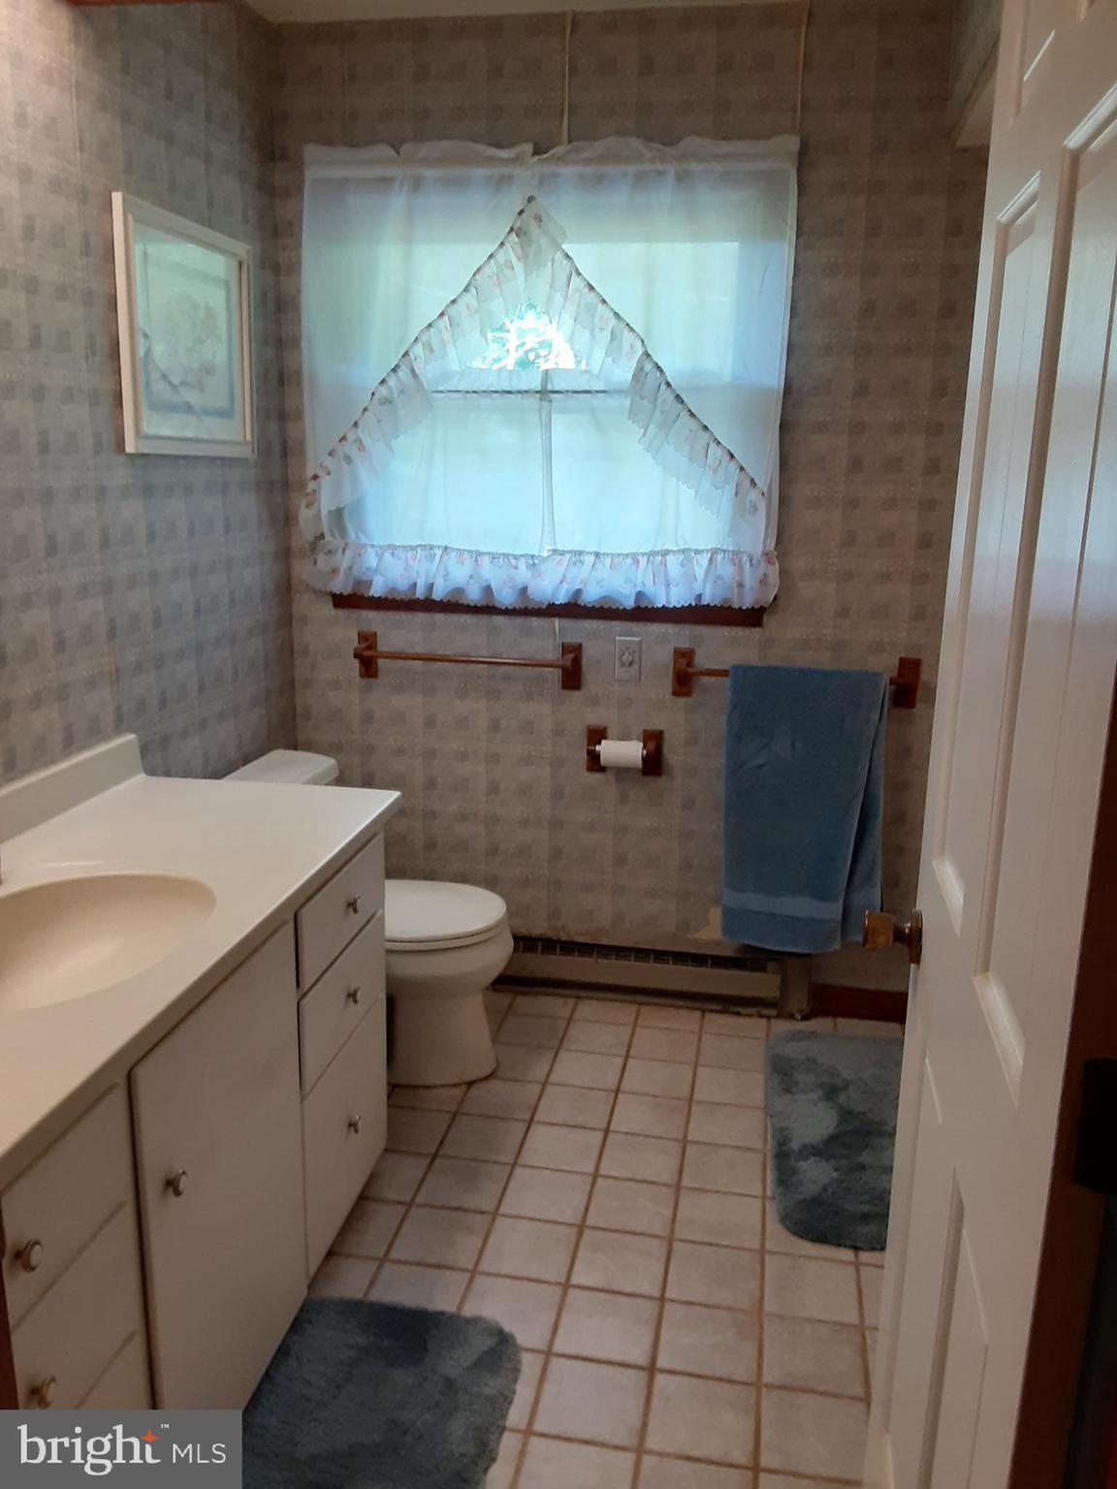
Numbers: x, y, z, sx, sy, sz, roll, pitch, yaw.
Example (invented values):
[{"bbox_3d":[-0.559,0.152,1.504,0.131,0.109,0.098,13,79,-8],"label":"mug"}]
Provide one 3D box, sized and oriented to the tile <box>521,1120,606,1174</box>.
[{"bbox_3d":[0.009,0.881,2.521,0.163,0.010,0.157,4,14,10],"label":"tile"}]

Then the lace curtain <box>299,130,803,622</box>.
[{"bbox_3d":[-0.059,-0.881,2.834,1.203,1.060,0.100,4,14,10],"label":"lace curtain"}]

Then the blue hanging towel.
[{"bbox_3d":[0.609,0.170,2.905,0.394,0.732,0.075,3,13,10],"label":"blue hanging towel"}]

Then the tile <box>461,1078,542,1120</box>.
[{"bbox_3d":[-0.130,0.831,2.710,0.163,0.010,0.157,4,14,10],"label":"tile"}]

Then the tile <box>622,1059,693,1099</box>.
[{"bbox_3d":[0.235,0.792,2.741,0.158,0.010,0.158,3,13,10],"label":"tile"}]

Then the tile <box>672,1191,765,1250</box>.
[{"bbox_3d":[0.308,0.912,2.232,0.158,0.010,0.158,3,13,10],"label":"tile"}]

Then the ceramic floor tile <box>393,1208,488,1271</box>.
[{"bbox_3d":[-0.223,0.949,2.233,0.163,0.010,0.157,4,14,10],"label":"ceramic floor tile"}]

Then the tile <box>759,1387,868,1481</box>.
[{"bbox_3d":[0.379,1.023,1.710,0.156,0.010,0.156,3,13,10],"label":"tile"}]

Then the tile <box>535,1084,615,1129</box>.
[{"bbox_3d":[0.040,0.841,2.680,0.163,0.010,0.157,4,14,10],"label":"tile"}]

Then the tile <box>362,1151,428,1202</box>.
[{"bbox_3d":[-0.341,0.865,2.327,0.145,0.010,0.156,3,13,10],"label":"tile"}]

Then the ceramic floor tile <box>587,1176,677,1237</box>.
[{"bbox_3d":[0.144,0.902,2.261,0.158,0.010,0.158,3,13,10],"label":"ceramic floor tile"}]

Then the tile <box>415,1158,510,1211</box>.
[{"bbox_3d":[-0.189,0.899,2.367,0.162,0.010,0.162,4,13,10],"label":"tile"}]

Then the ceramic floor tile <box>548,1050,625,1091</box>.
[{"bbox_3d":[0.070,0.775,2.742,0.156,0.010,0.156,3,13,10],"label":"ceramic floor tile"}]

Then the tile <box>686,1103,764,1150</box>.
[{"bbox_3d":[0.366,0.831,2.526,0.156,0.010,0.156,3,13,10],"label":"tile"}]

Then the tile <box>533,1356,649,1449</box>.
[{"bbox_3d":[0.054,1.031,1.816,0.162,0.010,0.162,4,13,10],"label":"tile"}]

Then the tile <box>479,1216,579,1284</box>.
[{"bbox_3d":[-0.051,0.921,2.112,0.156,0.010,0.156,3,13,10],"label":"tile"}]

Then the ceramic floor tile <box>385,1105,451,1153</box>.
[{"bbox_3d":[-0.332,0.859,2.582,0.163,0.010,0.157,4,14,10],"label":"ceramic floor tile"}]

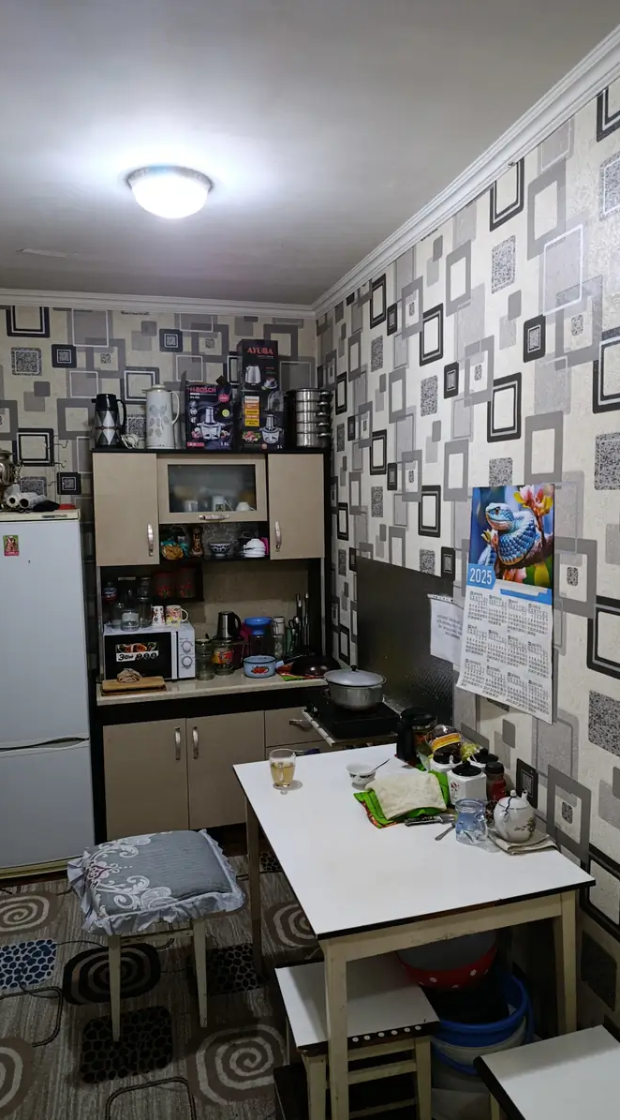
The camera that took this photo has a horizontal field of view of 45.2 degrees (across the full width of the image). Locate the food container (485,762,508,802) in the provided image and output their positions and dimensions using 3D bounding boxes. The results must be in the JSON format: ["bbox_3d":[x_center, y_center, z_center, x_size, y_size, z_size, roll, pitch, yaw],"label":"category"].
[{"bbox_3d":[0.564,0.695,2.258,0.060,0.151,0.060,-2,5,-15],"label":"food container"}]

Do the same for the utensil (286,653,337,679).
[{"bbox_3d":[0.015,0.529,3.870,0.262,0.085,0.262,-1,5,0],"label":"utensil"}]

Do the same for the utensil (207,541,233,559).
[{"bbox_3d":[-0.466,-0.053,3.898,0.123,0.068,0.123,-2,5,-16],"label":"utensil"}]

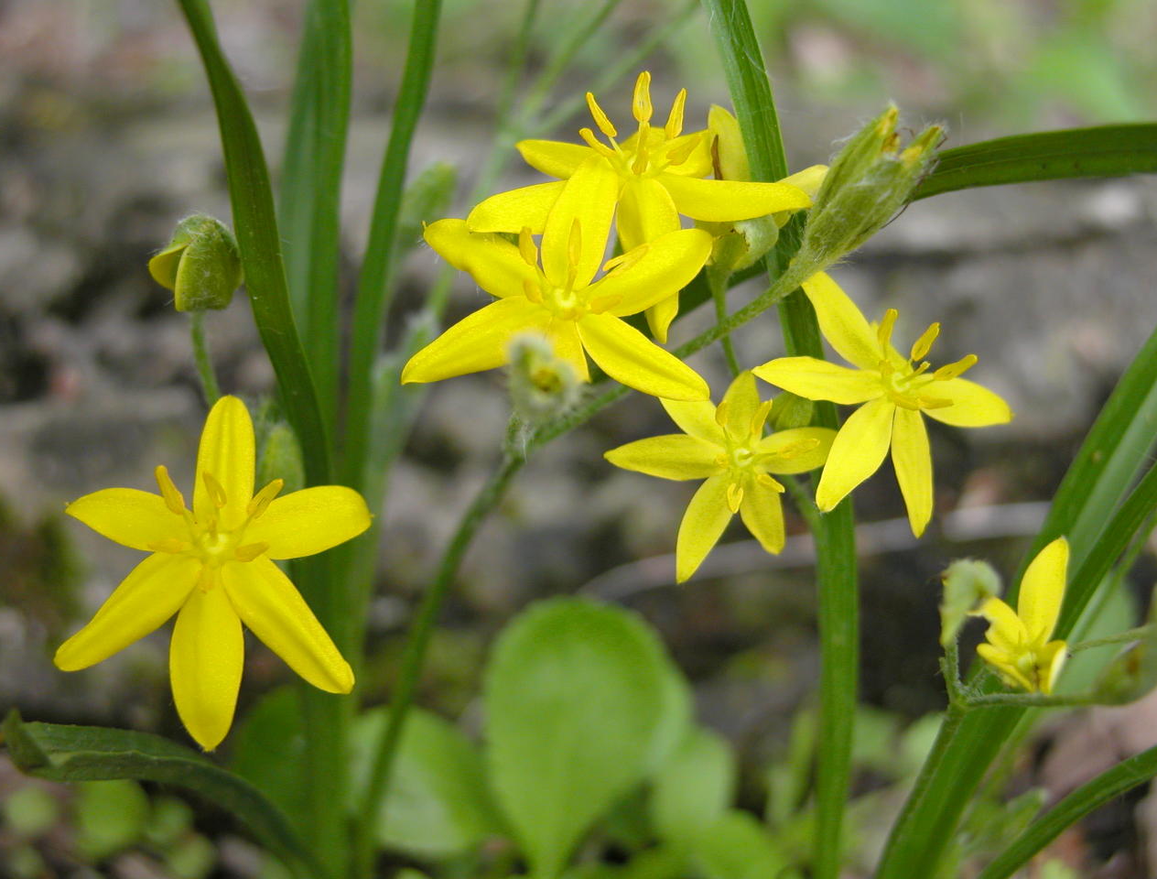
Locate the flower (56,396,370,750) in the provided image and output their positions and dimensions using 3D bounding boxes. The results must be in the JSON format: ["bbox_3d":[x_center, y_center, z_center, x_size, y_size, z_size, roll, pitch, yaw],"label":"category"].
[{"bbox_3d":[-0.028,0.010,0.161,0.024,0.026,0.009,-4,-17,-8],"label":"flower"}]

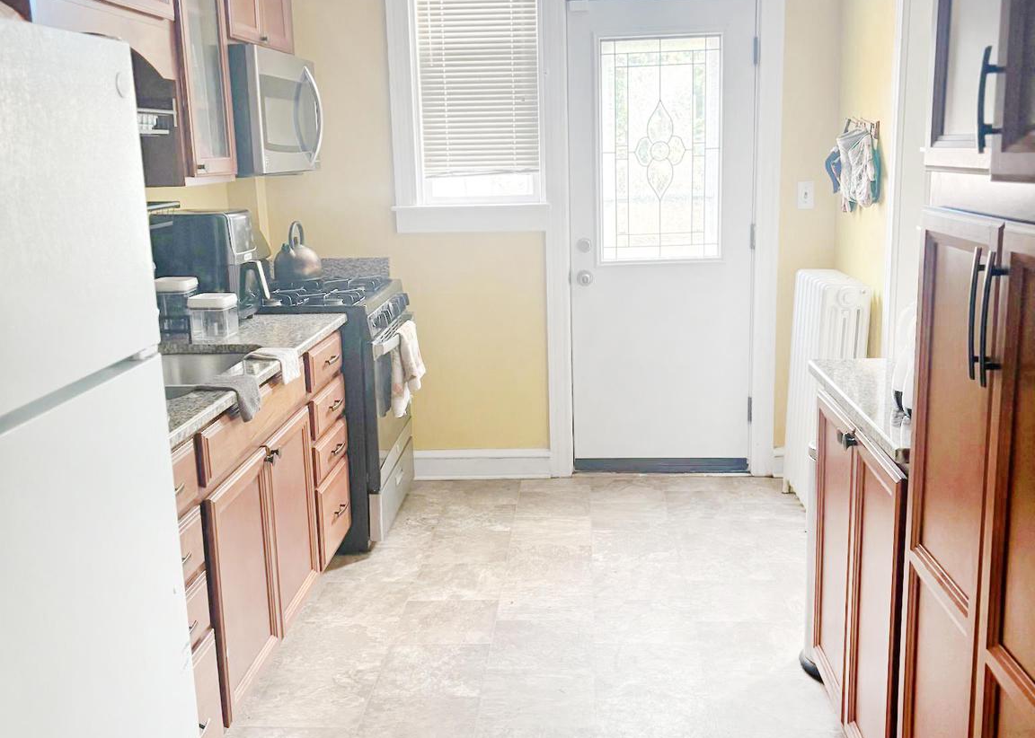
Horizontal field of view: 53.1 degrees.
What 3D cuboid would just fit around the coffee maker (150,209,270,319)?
[{"bbox_3d":[-1.043,-0.349,3.567,0.365,0.369,0.280,-1,12,4],"label":"coffee maker"}]

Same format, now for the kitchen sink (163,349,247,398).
[{"bbox_3d":[-0.955,0.122,2.698,0.430,0.210,0.760,-1,12,4],"label":"kitchen sink"}]

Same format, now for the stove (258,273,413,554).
[{"bbox_3d":[-0.802,0.148,4.181,0.685,0.955,0.760,-1,12,4],"label":"stove"}]

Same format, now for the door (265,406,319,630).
[{"bbox_3d":[-0.695,0.459,3.194,0.022,0.582,0.440,-1,12,4],"label":"door"}]

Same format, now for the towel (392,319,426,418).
[{"bbox_3d":[-0.425,0.004,4.114,0.100,0.355,0.300,-1,12,4],"label":"towel"}]

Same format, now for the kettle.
[{"bbox_3d":[-0.910,-0.472,4.270,0.195,0.240,0.200,-2,12,0],"label":"kettle"}]

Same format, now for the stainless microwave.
[{"bbox_3d":[-1.014,-0.932,3.816,0.420,0.415,0.754,-1,12,4],"label":"stainless microwave"}]

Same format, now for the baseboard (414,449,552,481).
[{"bbox_3d":[-0.169,0.435,4.716,0.642,0.135,0.020,-1,12,4],"label":"baseboard"}]

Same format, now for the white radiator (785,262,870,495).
[{"bbox_3d":[1.214,0.111,4.081,0.190,0.960,0.480,-1,12,4],"label":"white radiator"}]

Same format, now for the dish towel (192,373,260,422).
[{"bbox_3d":[-0.707,0.077,2.519,0.150,0.102,0.180,-1,12,4],"label":"dish towel"}]

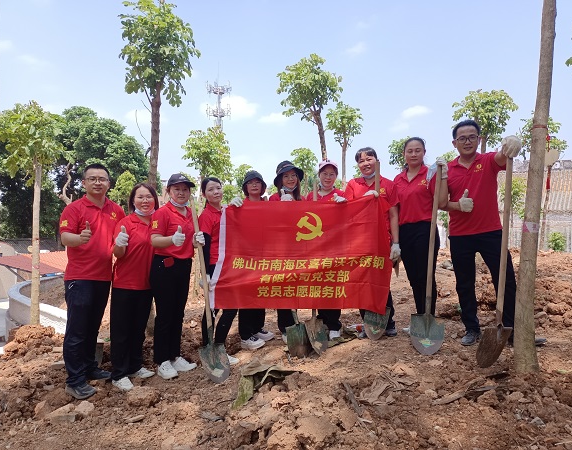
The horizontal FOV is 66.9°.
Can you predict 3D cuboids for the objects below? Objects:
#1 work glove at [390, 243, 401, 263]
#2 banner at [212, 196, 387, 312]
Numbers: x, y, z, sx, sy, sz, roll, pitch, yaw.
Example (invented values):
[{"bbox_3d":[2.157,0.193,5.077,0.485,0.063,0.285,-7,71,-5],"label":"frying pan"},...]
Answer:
[{"bbox_3d":[0.882,0.225,3.480,0.090,0.170,0.100,-1,0,11],"label":"work glove"},{"bbox_3d":[0.122,0.241,3.420,1.430,0.920,0.180,-1,-2,3],"label":"banner"}]

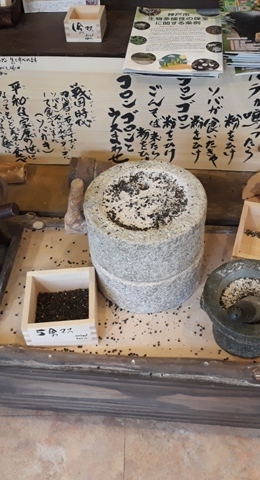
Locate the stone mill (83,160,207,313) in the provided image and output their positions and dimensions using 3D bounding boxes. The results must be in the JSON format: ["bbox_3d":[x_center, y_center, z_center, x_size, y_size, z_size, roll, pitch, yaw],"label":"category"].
[{"bbox_3d":[0.034,-0.009,1.070,0.248,0.220,0.248,2,48,5],"label":"stone mill"}]

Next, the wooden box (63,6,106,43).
[{"bbox_3d":[-0.105,-0.521,1.203,0.086,0.053,0.086,3,48,5],"label":"wooden box"}]

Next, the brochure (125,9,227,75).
[{"bbox_3d":[0.106,-0.461,1.153,0.210,0.016,0.297,3,48,6],"label":"brochure"}]

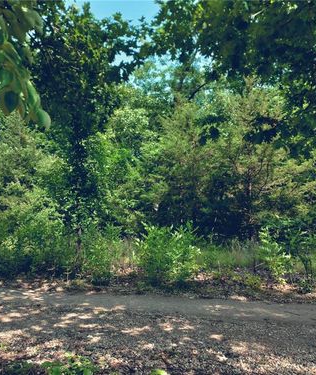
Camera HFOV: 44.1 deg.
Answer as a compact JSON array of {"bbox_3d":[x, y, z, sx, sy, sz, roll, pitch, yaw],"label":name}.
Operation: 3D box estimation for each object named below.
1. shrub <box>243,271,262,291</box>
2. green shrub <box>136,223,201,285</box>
[{"bbox_3d":[1.650,1.630,6.800,0.350,0.300,0.320,0,-1,0],"label":"shrub"},{"bbox_3d":[0.190,1.220,7.200,1.170,1.120,1.000,0,-1,0],"label":"green shrub"}]

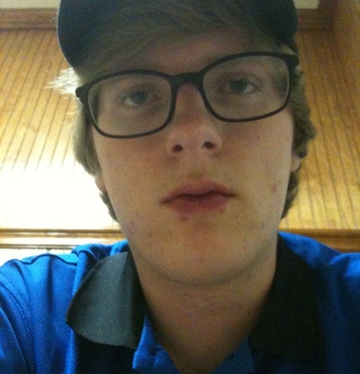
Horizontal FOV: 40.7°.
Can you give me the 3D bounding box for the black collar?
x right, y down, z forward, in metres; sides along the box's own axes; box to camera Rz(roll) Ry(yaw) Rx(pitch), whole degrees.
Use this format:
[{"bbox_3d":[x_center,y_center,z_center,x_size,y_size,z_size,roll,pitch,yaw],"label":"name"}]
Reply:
[{"bbox_3d":[0.012,0.091,0.408,0.200,0.100,0.155,-1,-26,0],"label":"black collar"}]

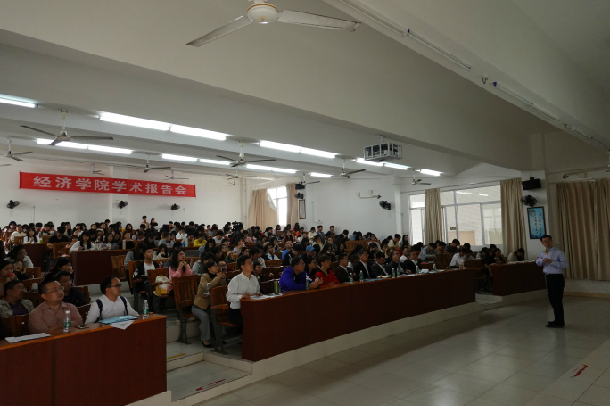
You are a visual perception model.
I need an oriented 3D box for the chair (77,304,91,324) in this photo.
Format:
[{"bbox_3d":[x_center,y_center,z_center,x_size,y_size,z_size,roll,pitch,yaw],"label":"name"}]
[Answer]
[{"bbox_3d":[-2.111,1.530,4.387,0.630,0.880,0.550,-6,-7,35],"label":"chair"}]

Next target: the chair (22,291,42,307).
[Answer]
[{"bbox_3d":[-3.181,1.496,4.593,0.530,0.870,0.520,-5,-6,37],"label":"chair"}]

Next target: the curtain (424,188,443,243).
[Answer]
[{"bbox_3d":[4.754,0.823,14.924,0.150,2.650,0.680,3,-7,-42],"label":"curtain"}]

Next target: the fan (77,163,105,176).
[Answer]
[{"bbox_3d":[-8.374,-1.345,16.099,1.320,0.460,1.320,4,-8,-43],"label":"fan"}]

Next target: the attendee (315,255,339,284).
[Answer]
[{"bbox_3d":[0.398,1.527,6.994,0.660,1.240,0.500,-7,-8,40],"label":"attendee"}]

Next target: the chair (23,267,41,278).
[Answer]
[{"bbox_3d":[-4.183,1.451,6.156,0.530,0.870,0.520,-5,-6,37],"label":"chair"}]

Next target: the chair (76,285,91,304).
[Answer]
[{"bbox_3d":[-2.835,1.580,5.015,0.600,0.980,0.530,-6,-7,36],"label":"chair"}]

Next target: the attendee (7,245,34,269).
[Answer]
[{"bbox_3d":[-4.538,1.272,6.530,0.750,1.200,0.500,-6,-7,34],"label":"attendee"}]

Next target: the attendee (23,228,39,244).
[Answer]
[{"bbox_3d":[-7.306,1.292,10.896,0.680,1.200,0.500,-6,-7,43],"label":"attendee"}]

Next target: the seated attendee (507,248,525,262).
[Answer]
[{"bbox_3d":[5.875,1.820,11.308,0.500,1.130,0.780,3,-7,-40],"label":"seated attendee"}]

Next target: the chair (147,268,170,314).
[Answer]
[{"bbox_3d":[-2.332,1.594,7.186,0.600,0.920,0.540,-7,-8,41],"label":"chair"}]

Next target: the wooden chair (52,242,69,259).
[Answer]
[{"bbox_3d":[-5.631,1.412,9.476,0.500,0.880,0.530,3,-7,-44],"label":"wooden chair"}]

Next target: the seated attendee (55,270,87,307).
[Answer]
[{"bbox_3d":[-2.832,1.443,4.800,0.750,1.250,0.520,-6,-7,34],"label":"seated attendee"}]

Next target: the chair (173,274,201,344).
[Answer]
[{"bbox_3d":[-1.730,1.689,6.533,0.650,0.970,0.540,-7,-8,41],"label":"chair"}]

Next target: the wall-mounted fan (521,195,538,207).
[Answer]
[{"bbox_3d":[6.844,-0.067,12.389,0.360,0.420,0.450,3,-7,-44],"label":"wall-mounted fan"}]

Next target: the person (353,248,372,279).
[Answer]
[{"bbox_3d":[1.201,1.551,7.788,0.680,1.300,0.520,-7,-8,41],"label":"person"}]

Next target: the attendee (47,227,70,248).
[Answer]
[{"bbox_3d":[-6.009,1.203,9.947,0.550,1.200,0.700,3,-7,-41],"label":"attendee"}]

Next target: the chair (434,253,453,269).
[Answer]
[{"bbox_3d":[4.113,1.979,11.496,0.550,0.980,0.630,2,-7,-32],"label":"chair"}]

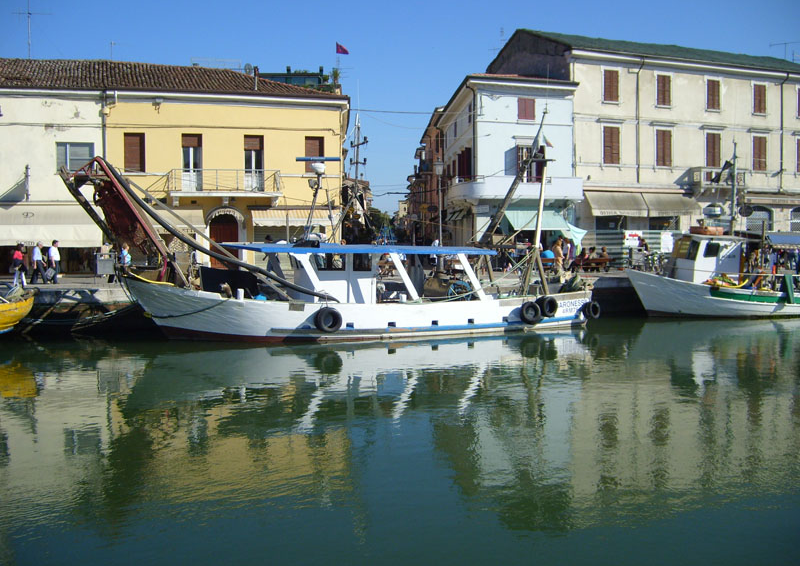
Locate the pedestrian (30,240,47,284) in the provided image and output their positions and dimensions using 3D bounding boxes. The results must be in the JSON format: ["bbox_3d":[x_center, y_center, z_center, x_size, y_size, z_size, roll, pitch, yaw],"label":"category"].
[{"bbox_3d":[-14.485,-0.805,32.353,0.680,1.700,0.520,-1,3,-13],"label":"pedestrian"}]

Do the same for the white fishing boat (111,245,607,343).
[{"bbox_3d":[-1.199,0.104,28.545,16.200,3.300,4.600,-1,3,-14],"label":"white fishing boat"}]

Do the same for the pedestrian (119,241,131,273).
[{"bbox_3d":[-10.621,-0.736,31.201,0.420,1.630,0.500,-1,3,-13],"label":"pedestrian"}]

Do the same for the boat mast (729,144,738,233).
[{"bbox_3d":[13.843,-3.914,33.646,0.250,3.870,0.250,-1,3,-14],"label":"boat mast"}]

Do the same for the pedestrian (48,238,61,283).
[{"bbox_3d":[-13.828,-0.830,32.267,0.550,1.750,0.520,-1,3,-13],"label":"pedestrian"}]

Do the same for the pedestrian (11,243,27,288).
[{"bbox_3d":[-14.167,-0.647,29.983,0.600,1.630,0.500,-1,3,-13],"label":"pedestrian"}]

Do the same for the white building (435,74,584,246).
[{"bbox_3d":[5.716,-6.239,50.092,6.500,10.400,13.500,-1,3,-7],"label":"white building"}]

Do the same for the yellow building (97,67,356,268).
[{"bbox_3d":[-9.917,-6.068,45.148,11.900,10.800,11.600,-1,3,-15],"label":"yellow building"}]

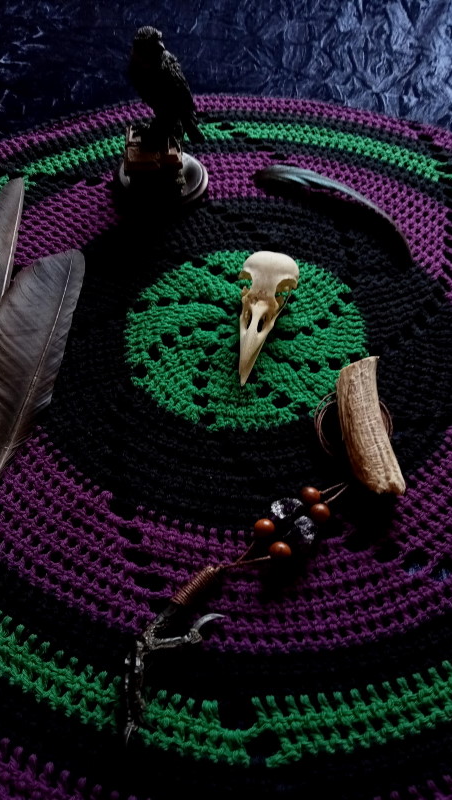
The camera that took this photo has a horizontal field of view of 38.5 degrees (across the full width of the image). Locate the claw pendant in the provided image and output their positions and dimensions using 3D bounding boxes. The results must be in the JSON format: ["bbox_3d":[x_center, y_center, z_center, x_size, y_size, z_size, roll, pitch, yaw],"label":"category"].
[{"bbox_3d":[-0.022,0.101,0.269,0.029,0.017,0.080,29,58,18],"label":"claw pendant"}]

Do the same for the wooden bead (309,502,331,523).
[{"bbox_3d":[0.045,0.054,0.308,0.010,0.010,0.010,1,54,-1],"label":"wooden bead"}]

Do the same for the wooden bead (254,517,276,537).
[{"bbox_3d":[0.018,0.060,0.302,0.010,0.010,0.010,1,54,-1],"label":"wooden bead"}]

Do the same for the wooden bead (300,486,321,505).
[{"bbox_3d":[0.041,0.046,0.313,0.010,0.010,0.010,1,54,-1],"label":"wooden bead"}]

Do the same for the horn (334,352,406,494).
[{"bbox_3d":[0.074,0.013,0.331,0.027,0.023,0.075,-5,54,-6],"label":"horn"}]

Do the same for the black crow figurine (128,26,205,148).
[{"bbox_3d":[-0.041,-0.201,0.416,0.046,0.072,0.027,-29,60,-21],"label":"black crow figurine"}]

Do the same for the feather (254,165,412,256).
[{"bbox_3d":[0.076,-0.138,0.444,0.131,0.020,0.027,30,58,19],"label":"feather"}]

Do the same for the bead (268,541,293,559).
[{"bbox_3d":[0.025,0.069,0.296,0.010,0.010,0.010,1,54,-1],"label":"bead"}]

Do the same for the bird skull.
[{"bbox_3d":[0.018,-0.051,0.371,0.036,0.031,0.089,9,59,5],"label":"bird skull"}]

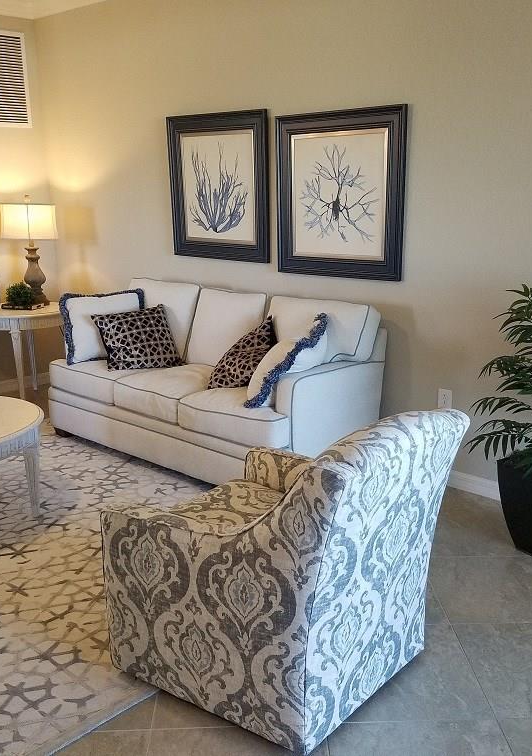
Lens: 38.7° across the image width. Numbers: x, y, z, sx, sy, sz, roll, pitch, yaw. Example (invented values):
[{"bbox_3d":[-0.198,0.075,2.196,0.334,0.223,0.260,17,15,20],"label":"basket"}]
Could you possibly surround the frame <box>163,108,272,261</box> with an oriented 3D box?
[{"bbox_3d":[-0.287,-1.147,4.567,0.836,0.846,0.037,12,20,40],"label":"frame"}]

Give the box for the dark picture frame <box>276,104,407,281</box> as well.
[{"bbox_3d":[0.390,-0.999,4.161,0.862,0.882,0.035,12,19,42],"label":"dark picture frame"}]

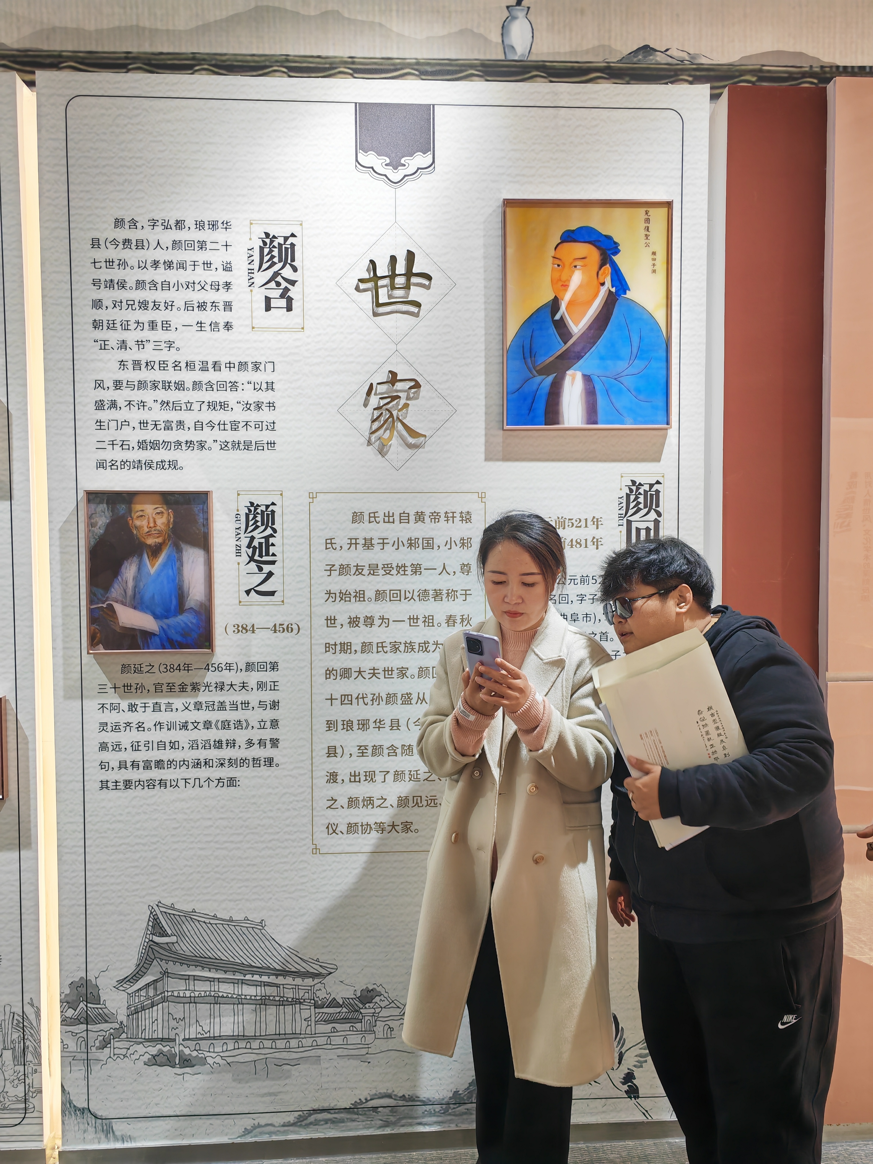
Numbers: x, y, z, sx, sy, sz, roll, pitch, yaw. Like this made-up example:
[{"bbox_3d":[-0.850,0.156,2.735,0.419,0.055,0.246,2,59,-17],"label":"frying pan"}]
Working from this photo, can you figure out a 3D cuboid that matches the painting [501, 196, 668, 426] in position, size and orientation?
[{"bbox_3d":[0.374,-0.660,2.259,0.423,0.561,0.030,0,3,-3],"label":"painting"}]

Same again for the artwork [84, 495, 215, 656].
[{"bbox_3d":[-0.700,-0.023,2.225,0.303,0.398,0.030,0,3,-3],"label":"artwork"}]

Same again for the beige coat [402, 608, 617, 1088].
[{"bbox_3d":[0.147,0.503,1.830,0.430,0.925,0.380,1,3,22],"label":"beige coat"}]

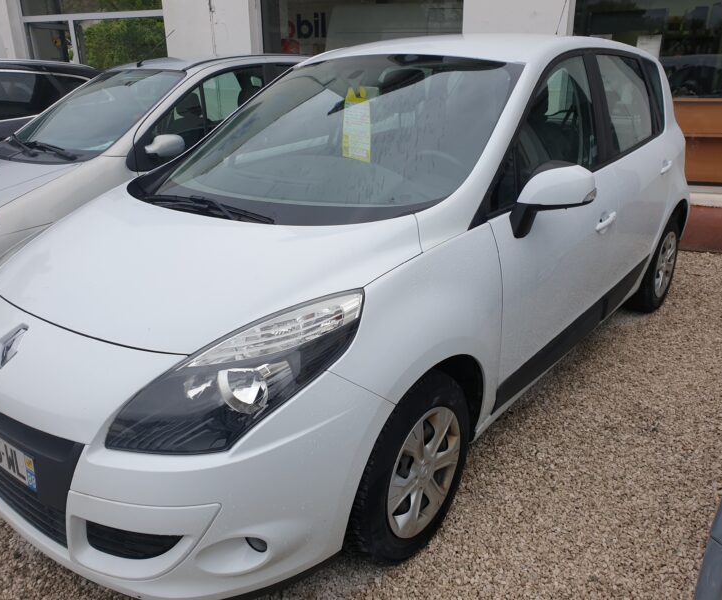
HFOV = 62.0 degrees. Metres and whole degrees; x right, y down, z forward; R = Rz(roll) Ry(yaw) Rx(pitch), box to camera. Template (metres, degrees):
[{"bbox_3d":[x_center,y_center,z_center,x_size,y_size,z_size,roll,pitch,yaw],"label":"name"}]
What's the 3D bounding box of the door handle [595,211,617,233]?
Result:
[{"bbox_3d":[1.084,-0.346,2.667,0.055,0.048,0.220,14,32,38],"label":"door handle"}]

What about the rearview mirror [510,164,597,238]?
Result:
[{"bbox_3d":[0.649,-0.345,2.047,0.220,0.235,0.220,14,26,38],"label":"rearview mirror"}]

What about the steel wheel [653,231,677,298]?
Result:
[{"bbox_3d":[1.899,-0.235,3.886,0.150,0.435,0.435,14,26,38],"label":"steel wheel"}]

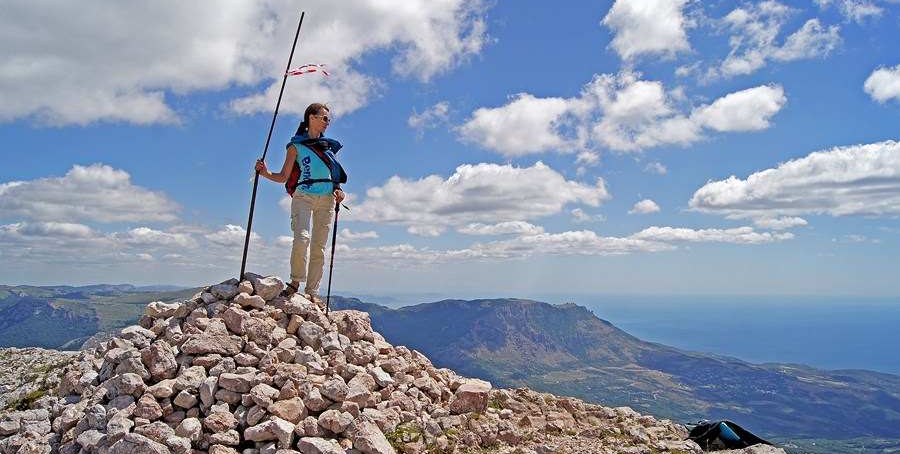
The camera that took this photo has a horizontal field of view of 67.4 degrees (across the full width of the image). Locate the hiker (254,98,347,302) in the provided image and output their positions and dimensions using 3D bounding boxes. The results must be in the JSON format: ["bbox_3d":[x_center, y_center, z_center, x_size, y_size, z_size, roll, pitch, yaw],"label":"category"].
[{"bbox_3d":[-1.240,-0.217,5.631,0.680,1.660,0.500,3,-6,-36],"label":"hiker"}]

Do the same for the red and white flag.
[{"bbox_3d":[-1.212,-1.349,5.775,0.370,0.110,0.100,1,-5,-9],"label":"red and white flag"}]

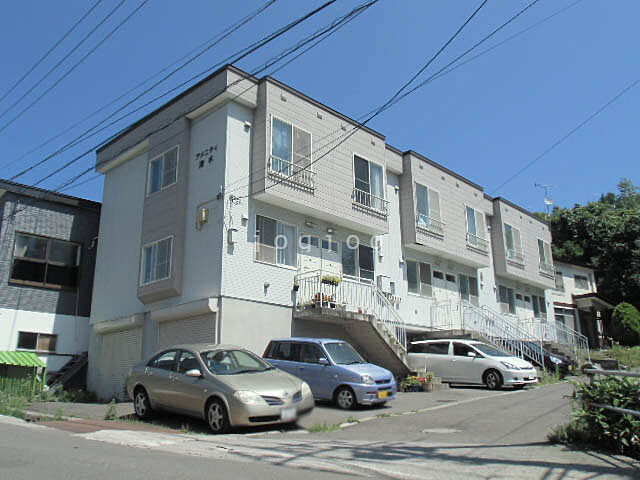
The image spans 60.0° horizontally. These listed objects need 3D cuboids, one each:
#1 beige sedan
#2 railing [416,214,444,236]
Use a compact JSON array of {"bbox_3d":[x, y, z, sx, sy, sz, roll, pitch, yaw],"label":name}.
[{"bbox_3d":[-2.070,2.824,10.888,1.770,1.480,4.570,12,-18,-44],"label":"beige sedan"},{"bbox_3d":[4.258,-0.497,21.209,0.250,0.540,1.800,-15,-21,42],"label":"railing"}]

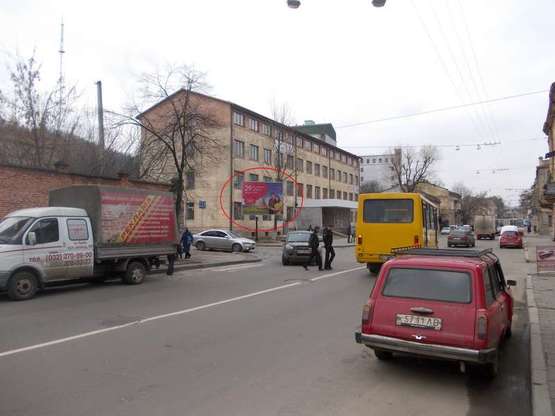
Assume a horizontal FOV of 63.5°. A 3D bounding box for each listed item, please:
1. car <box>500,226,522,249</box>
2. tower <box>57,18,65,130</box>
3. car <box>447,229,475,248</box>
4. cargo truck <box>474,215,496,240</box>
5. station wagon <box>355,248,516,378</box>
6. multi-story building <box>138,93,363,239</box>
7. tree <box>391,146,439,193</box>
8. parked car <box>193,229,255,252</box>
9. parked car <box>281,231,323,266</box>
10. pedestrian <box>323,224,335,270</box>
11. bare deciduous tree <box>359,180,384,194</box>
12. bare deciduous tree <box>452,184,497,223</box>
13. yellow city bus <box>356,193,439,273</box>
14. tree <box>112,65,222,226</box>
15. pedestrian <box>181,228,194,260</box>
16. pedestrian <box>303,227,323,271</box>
[{"bbox_3d":[21.105,2.872,40.426,1.690,1.460,4.100,-1,-3,29],"label":"car"},{"bbox_3d":[-290.107,-169.494,608.587,10.000,170.000,10.000,-2,-3,30],"label":"tower"},{"bbox_3d":[16.323,2.682,39.338,1.750,1.480,4.400,-1,-3,29],"label":"car"},{"bbox_3d":[27.940,2.667,59.778,2.400,3.100,6.500,-1,-3,29],"label":"cargo truck"},{"bbox_3d":[2.690,1.430,7.031,1.640,1.490,4.100,-1,-3,30],"label":"station wagon"},{"bbox_3d":[-0.557,-4.158,69.449,14.000,17.200,41.500,-2,-3,30],"label":"multi-story building"},{"bbox_3d":[19.447,-1.899,64.246,5.900,12.800,5.900,-1,-3,29],"label":"tree"},{"bbox_3d":[-3.760,2.259,30.881,4.600,1.460,1.800,0,-2,22],"label":"parked car"},{"bbox_3d":[1.073,1.952,21.477,1.750,1.510,4.200,0,-2,0],"label":"parked car"},{"bbox_3d":[2.103,1.644,18.343,0.550,1.790,0.500,-1,-3,14],"label":"pedestrian"},{"bbox_3d":[20.109,-0.155,95.111,7.000,12.000,7.000,-1,-3,29],"label":"bare deciduous tree"},{"bbox_3d":[52.114,0.200,118.256,10.800,13.300,9.800,-1,-3,29],"label":"bare deciduous tree"},{"bbox_3d":[5.505,1.172,19.252,2.300,2.970,7.300,-1,-2,25],"label":"yellow city bus"},{"bbox_3d":[-6.315,-2.770,26.158,6.200,11.000,6.000,1,-3,-14],"label":"tree"},{"bbox_3d":[-4.793,1.856,23.839,0.600,1.660,0.420,-2,-3,37],"label":"pedestrian"},{"bbox_3d":[1.487,1.698,18.434,0.700,1.790,0.520,0,-2,20],"label":"pedestrian"}]

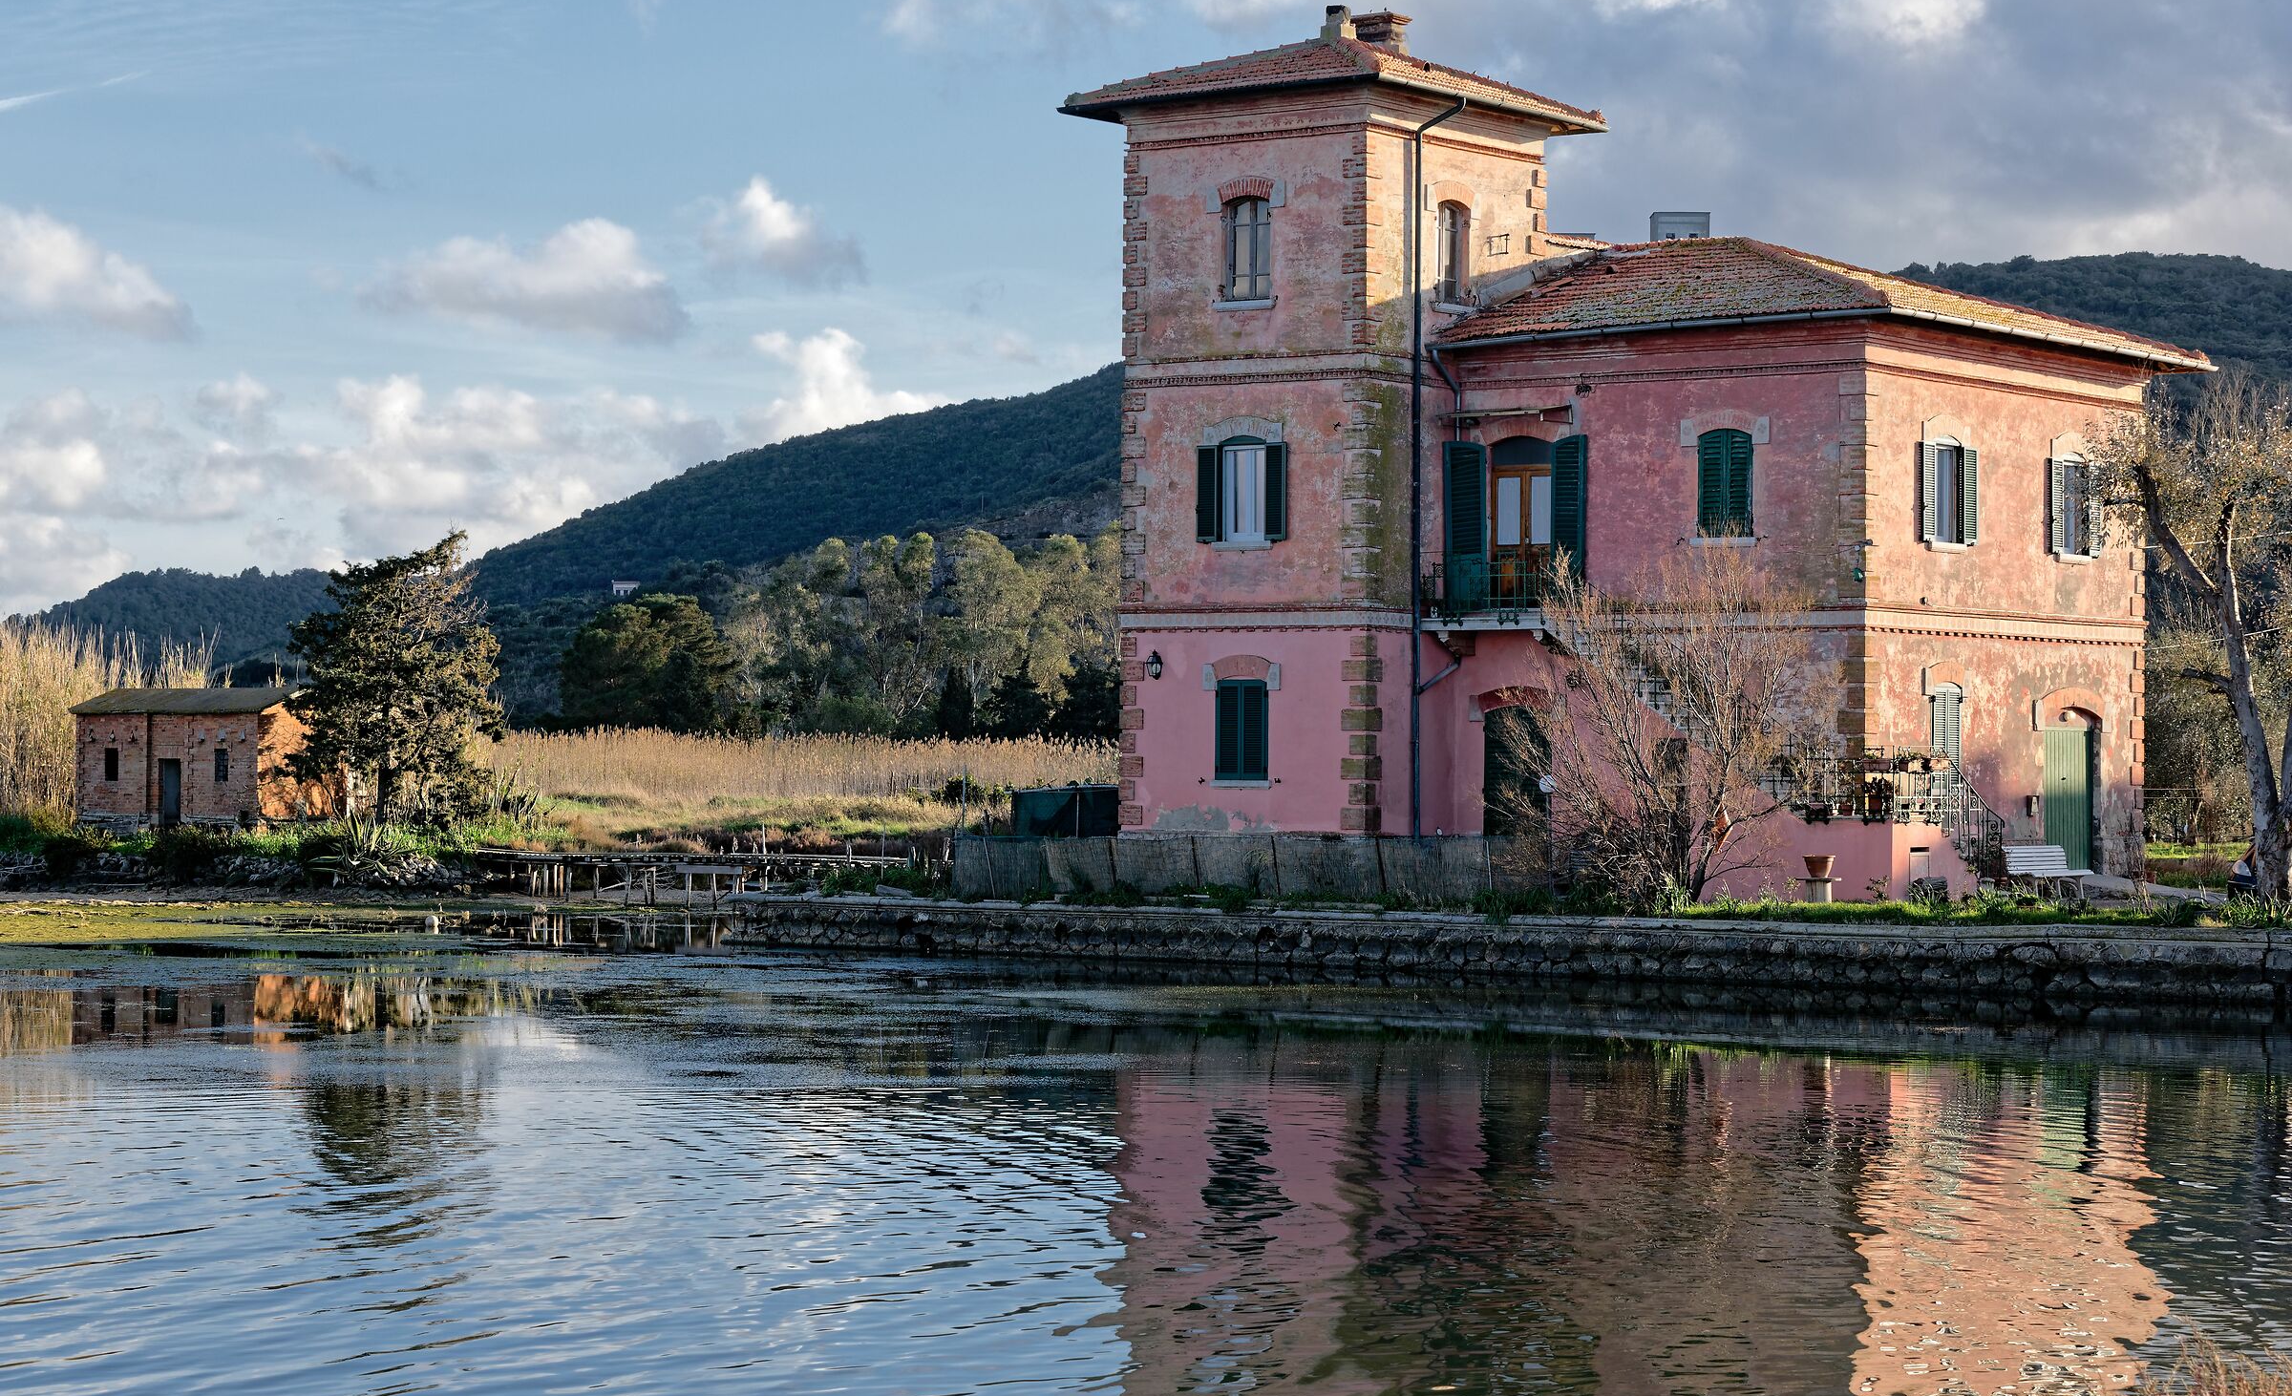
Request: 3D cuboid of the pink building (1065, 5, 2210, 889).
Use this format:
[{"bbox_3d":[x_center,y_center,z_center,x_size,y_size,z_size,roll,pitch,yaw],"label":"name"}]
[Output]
[{"bbox_3d":[8.923,-4.349,78.521,14.740,15.438,15.087,0,-1,37],"label":"pink building"}]

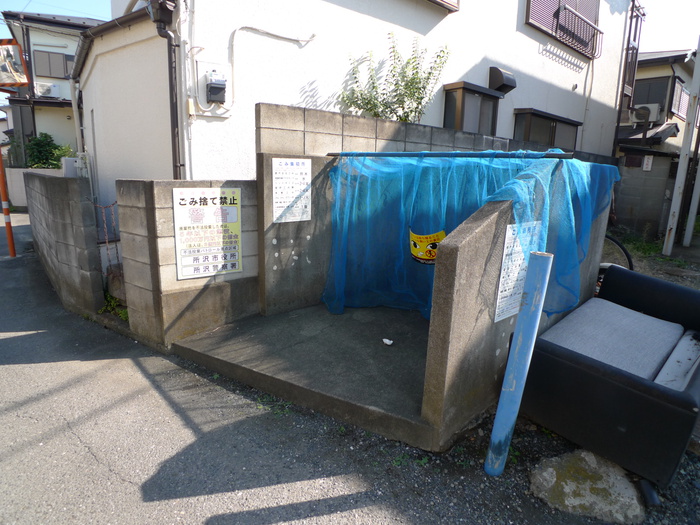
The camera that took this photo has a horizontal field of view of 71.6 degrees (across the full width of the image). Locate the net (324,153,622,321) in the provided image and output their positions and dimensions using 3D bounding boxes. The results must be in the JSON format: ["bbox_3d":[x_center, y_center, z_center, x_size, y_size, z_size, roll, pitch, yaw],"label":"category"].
[{"bbox_3d":[0.736,-0.178,3.792,2.060,1.310,1.430,11,14,43],"label":"net"}]

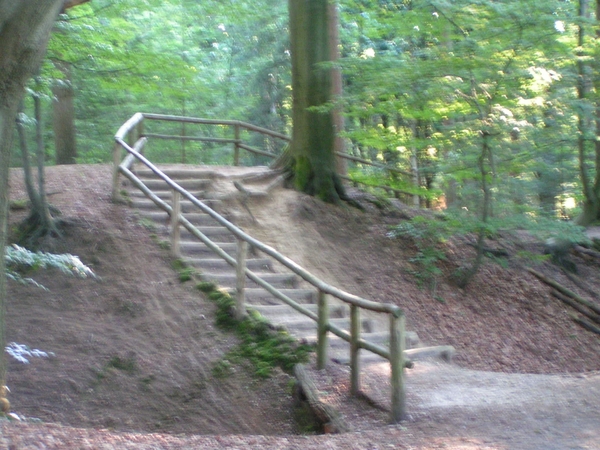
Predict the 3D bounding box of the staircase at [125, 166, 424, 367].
[{"bbox_3d":[-0.550,0.389,21.497,1.650,2.850,7.900,0,-1,-26],"label":"staircase"}]

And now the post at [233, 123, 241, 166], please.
[{"bbox_3d":[-1.330,-1.673,30.000,0.120,0.981,0.120,0,-1,0],"label":"post"}]

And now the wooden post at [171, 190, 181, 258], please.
[{"bbox_3d":[-1.848,-0.007,21.100,0.120,1.009,0.120,0,-1,0],"label":"wooden post"}]

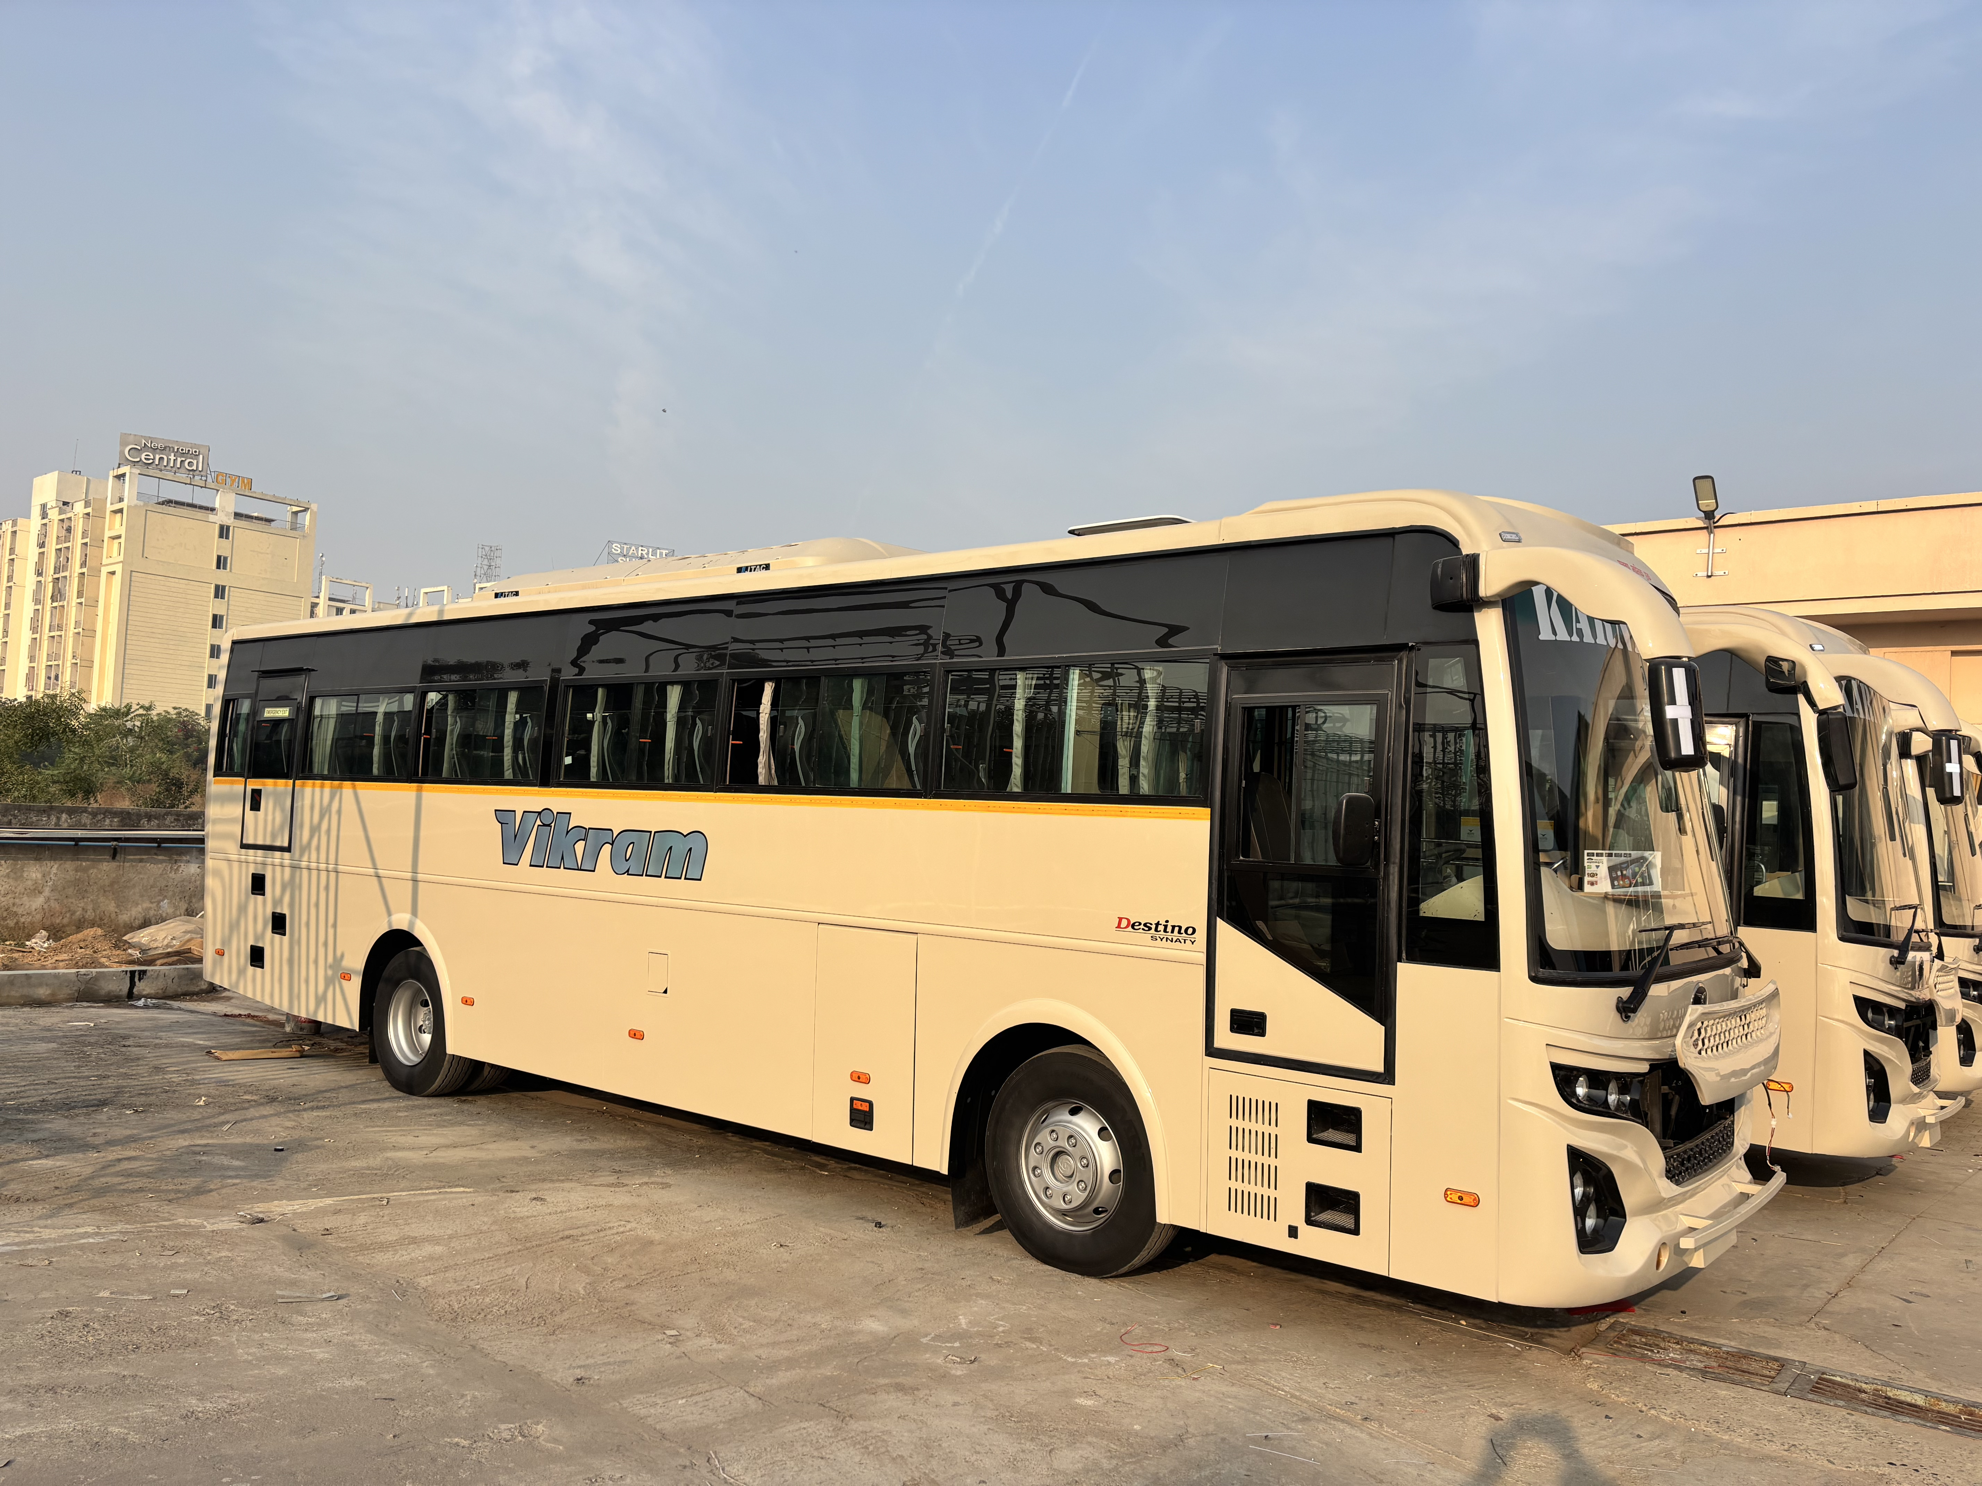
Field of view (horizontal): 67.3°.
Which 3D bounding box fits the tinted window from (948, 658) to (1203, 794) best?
[{"bbox_3d":[0.341,-0.059,6.794,1.526,0.596,0.050,0,-6,39],"label":"tinted window"}]

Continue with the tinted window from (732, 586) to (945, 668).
[{"bbox_3d":[-0.891,-0.635,8.358,1.655,0.425,0.040,0,-10,39],"label":"tinted window"}]

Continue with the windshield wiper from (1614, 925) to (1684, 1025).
[{"bbox_3d":[2.636,0.929,5.962,0.120,0.330,0.700,0,-4,39],"label":"windshield wiper"}]

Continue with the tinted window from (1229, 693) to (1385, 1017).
[{"bbox_3d":[1.358,0.470,6.455,0.757,1.360,0.040,0,-4,39],"label":"tinted window"}]

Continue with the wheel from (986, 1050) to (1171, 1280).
[{"bbox_3d":[0.455,1.943,6.926,1.010,1.010,0.300,0,-2,39],"label":"wheel"}]

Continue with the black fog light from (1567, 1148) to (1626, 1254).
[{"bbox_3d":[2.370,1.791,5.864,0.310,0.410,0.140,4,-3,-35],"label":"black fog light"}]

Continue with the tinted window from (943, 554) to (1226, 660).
[{"bbox_3d":[0.394,-0.597,6.838,1.579,0.412,0.050,0,-10,39],"label":"tinted window"}]

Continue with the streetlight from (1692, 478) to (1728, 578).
[{"bbox_3d":[8.208,-2.482,17.093,0.380,1.087,0.460,0,-4,39],"label":"streetlight"}]

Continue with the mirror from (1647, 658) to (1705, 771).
[{"bbox_3d":[2.290,-0.093,4.975,0.195,0.368,0.100,2,-9,-36],"label":"mirror"}]

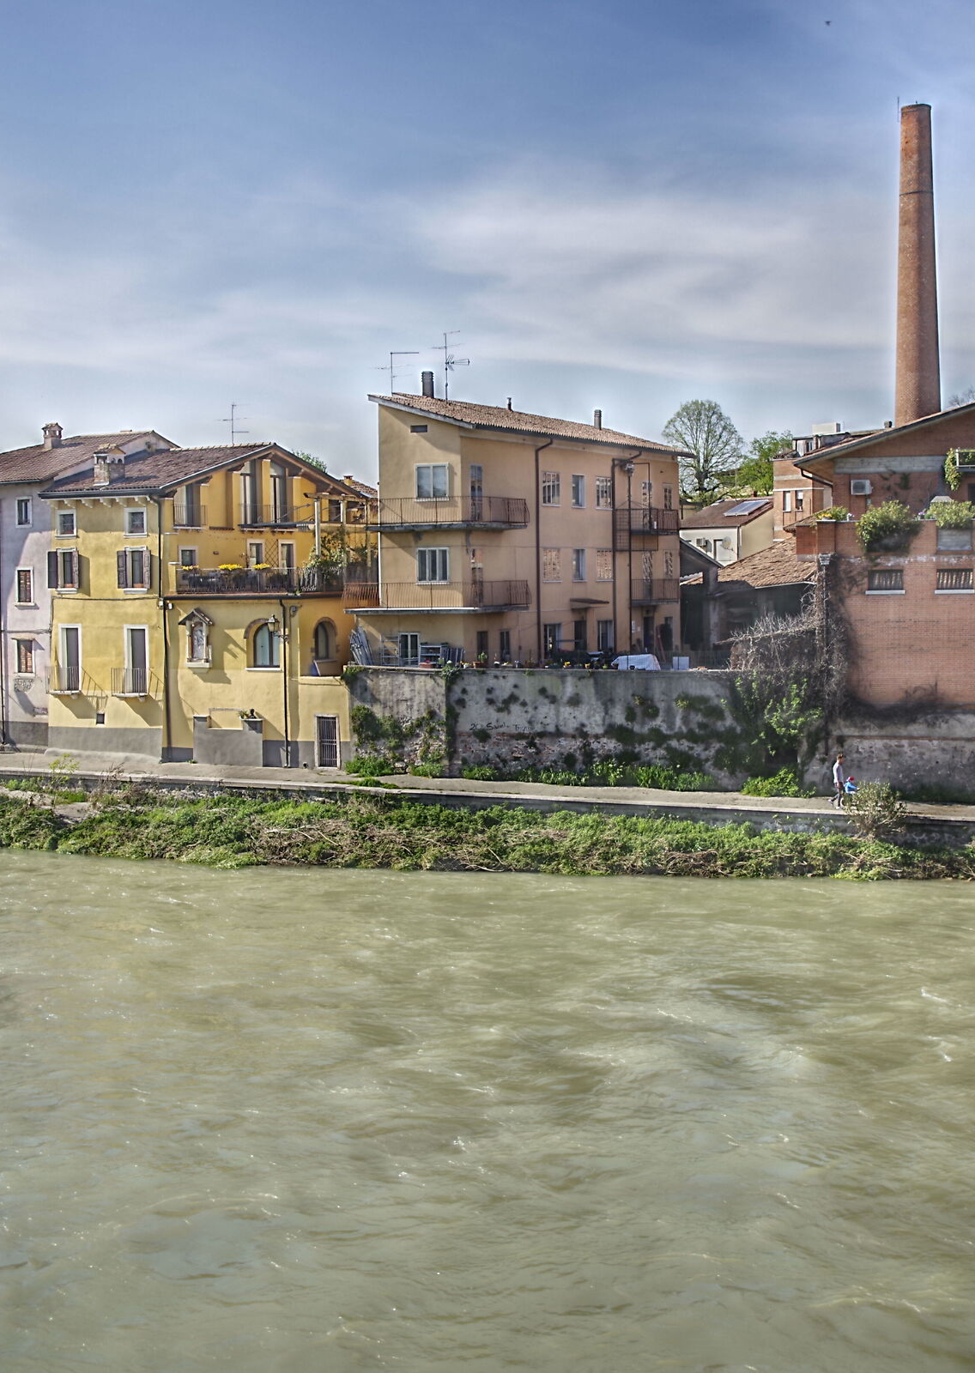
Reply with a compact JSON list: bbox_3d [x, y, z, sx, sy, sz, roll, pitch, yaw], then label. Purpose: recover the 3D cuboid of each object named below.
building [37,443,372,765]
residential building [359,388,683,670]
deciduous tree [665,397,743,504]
[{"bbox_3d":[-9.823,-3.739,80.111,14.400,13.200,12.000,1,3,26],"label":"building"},{"bbox_3d":[2.161,-6.515,81.071,6.500,11.300,19.500,1,3,31],"label":"residential building"},{"bbox_3d":[12.741,-10.182,111.624,5.200,13.500,5.200,0,3,0],"label":"deciduous tree"}]

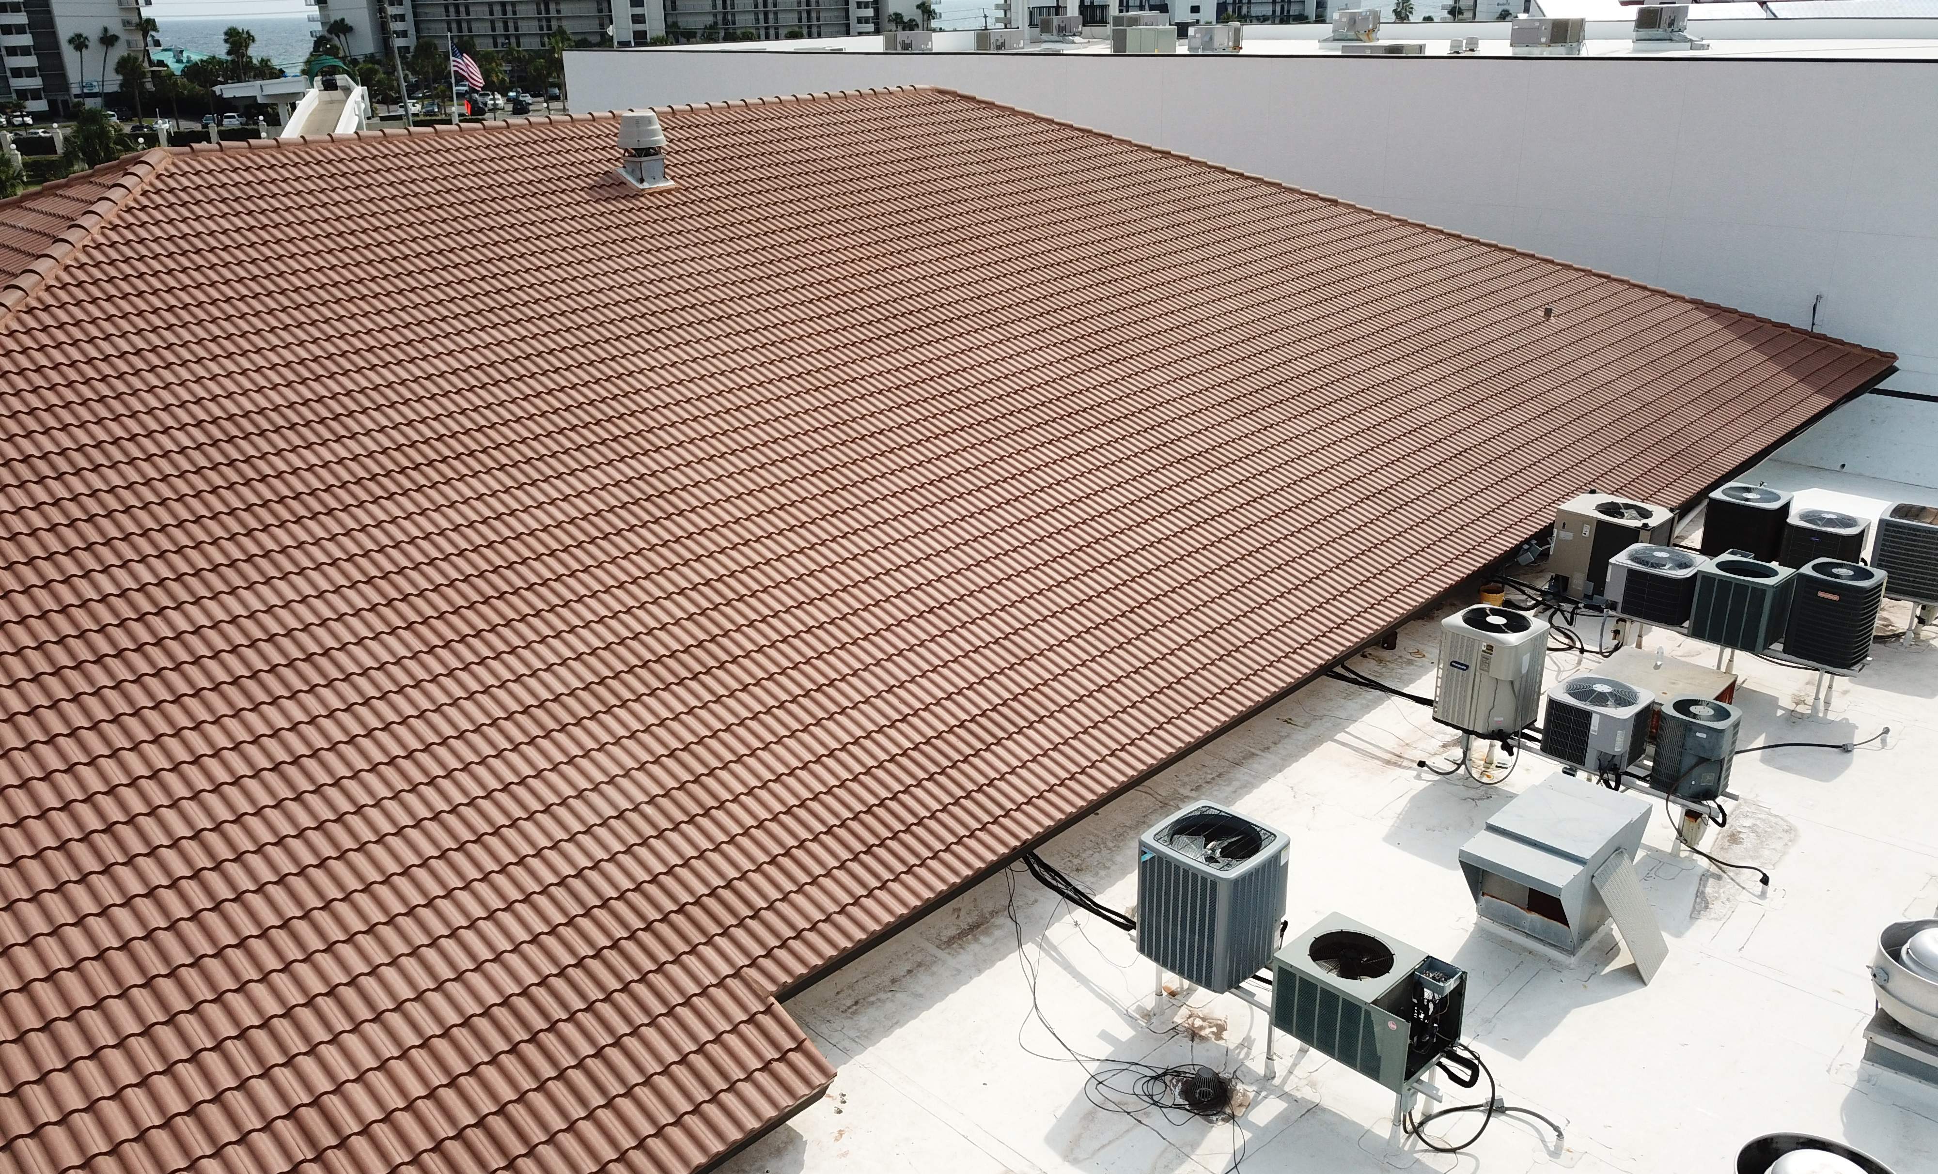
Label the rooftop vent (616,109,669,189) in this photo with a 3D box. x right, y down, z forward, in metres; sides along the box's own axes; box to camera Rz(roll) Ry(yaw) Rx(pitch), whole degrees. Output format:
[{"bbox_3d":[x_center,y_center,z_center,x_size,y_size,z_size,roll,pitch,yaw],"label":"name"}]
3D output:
[{"bbox_3d":[-4.744,-6.371,21.177,0.720,1.000,0.720,-1,22,1],"label":"rooftop vent"}]

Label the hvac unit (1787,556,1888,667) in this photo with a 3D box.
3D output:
[{"bbox_3d":[9.669,0.296,16.244,0.670,0.970,0.690,-21,29,-39],"label":"hvac unit"}]

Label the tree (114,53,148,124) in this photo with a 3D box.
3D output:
[{"bbox_3d":[-109.264,-65.220,190.819,4.000,9.130,4.000,-1,22,0],"label":"tree"}]

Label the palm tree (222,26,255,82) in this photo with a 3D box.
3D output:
[{"bbox_3d":[-116.176,-83.862,234.151,4.800,11.450,4.400,-1,22,0],"label":"palm tree"}]

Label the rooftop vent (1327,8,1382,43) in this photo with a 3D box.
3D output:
[{"bbox_3d":[15.478,-22.492,58.129,1.500,1.050,1.050,19,29,40],"label":"rooftop vent"}]

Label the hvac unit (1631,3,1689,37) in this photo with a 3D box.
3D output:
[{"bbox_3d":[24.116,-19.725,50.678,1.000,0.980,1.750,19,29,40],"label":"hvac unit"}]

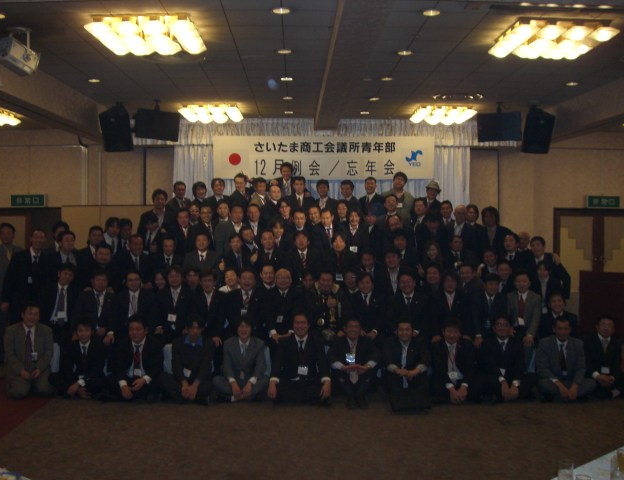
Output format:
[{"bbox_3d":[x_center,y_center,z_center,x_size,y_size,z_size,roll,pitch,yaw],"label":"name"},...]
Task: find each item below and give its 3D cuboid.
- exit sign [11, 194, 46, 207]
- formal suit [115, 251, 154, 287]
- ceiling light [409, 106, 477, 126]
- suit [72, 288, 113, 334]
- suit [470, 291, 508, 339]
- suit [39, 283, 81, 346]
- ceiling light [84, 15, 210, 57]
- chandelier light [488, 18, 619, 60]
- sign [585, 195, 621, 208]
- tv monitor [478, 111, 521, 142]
[{"bbox_3d":[-4.741,-0.644,11.750,0.590,0.205,0.100,0,2,-1],"label":"exit sign"},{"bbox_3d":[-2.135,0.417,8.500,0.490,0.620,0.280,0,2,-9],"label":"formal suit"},{"bbox_3d":[2.017,-1.879,10.704,0.860,0.170,0.800,0,2,-1],"label":"ceiling light"},{"bbox_3d":[-2.410,0.811,7.750,0.500,0.560,0.300,0,2,-9],"label":"suit"},{"bbox_3d":[1.963,0.849,7.750,0.450,0.620,0.320,0,2,-1],"label":"suit"},{"bbox_3d":[-2.803,0.816,7.800,0.490,0.740,0.360,0,2,-13],"label":"suit"},{"bbox_3d":[-1.400,-1.746,6.056,0.880,0.160,0.830,0,2,-1],"label":"ceiling light"},{"bbox_3d":[2.072,-1.704,6.059,0.860,0.170,0.800,0,2,-1],"label":"chandelier light"},{"bbox_3d":[4.818,-0.624,11.600,0.530,0.190,0.090,0,2,-1],"label":"sign"},{"bbox_3d":[2.661,-1.590,9.950,0.615,0.395,0.100,1,16,21],"label":"tv monitor"}]

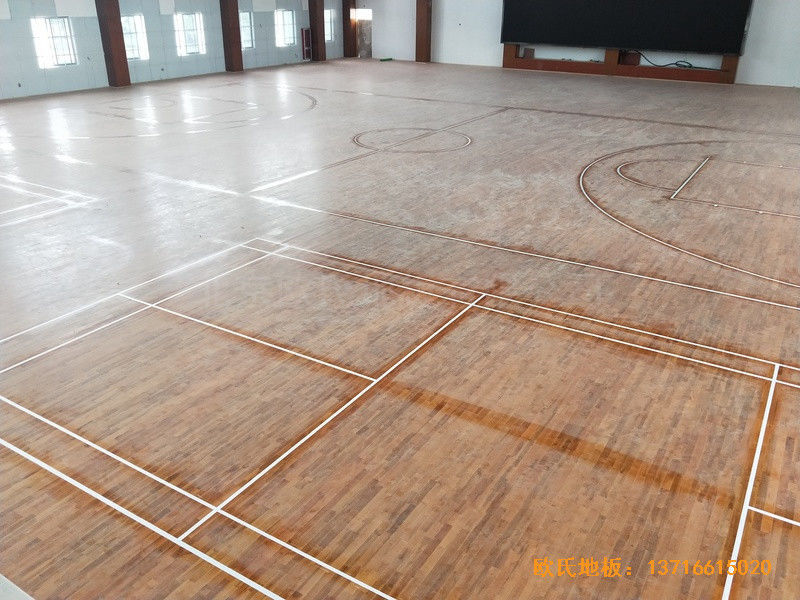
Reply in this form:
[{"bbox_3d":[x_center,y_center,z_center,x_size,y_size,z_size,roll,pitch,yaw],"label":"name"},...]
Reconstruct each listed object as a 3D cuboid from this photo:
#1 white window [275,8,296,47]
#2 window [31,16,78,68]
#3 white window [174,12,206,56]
[{"bbox_3d":[-7.225,-17.169,36.524,0.150,2.050,1.900,15,29,28],"label":"white window"},{"bbox_3d":[-15.077,-11.269,25.258,0.150,1.950,1.750,15,29,28],"label":"window"},{"bbox_3d":[-11.265,-14.276,31.069,0.150,2.020,1.850,15,29,28],"label":"white window"}]

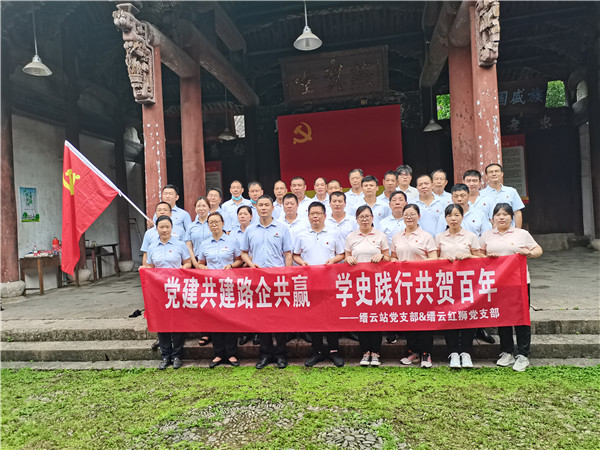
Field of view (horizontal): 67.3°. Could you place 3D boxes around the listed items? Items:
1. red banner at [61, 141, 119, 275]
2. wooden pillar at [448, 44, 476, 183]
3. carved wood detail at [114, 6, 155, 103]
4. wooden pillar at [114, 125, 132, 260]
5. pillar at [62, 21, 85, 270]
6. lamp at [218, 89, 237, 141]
[{"bbox_3d":[-2.522,-0.210,5.400,0.620,1.560,0.250,-3,0,-5],"label":"red banner"},{"bbox_3d":[2.926,-1.279,8.013,0.400,3.923,0.400,-3,0,9],"label":"wooden pillar"},{"bbox_3d":[-2.469,-2.493,6.782,0.270,1.292,0.720,-3,0,9],"label":"carved wood detail"},{"bbox_3d":[-5.458,-1.026,13.850,0.330,4.241,0.330,-3,0,9],"label":"wooden pillar"},{"bbox_3d":[-5.856,-2.060,11.633,0.330,6.402,0.330,-3,0,9],"label":"pillar"},{"bbox_3d":[-1.823,-2.759,11.182,0.430,1.324,0.430,-3,0,9],"label":"lamp"}]

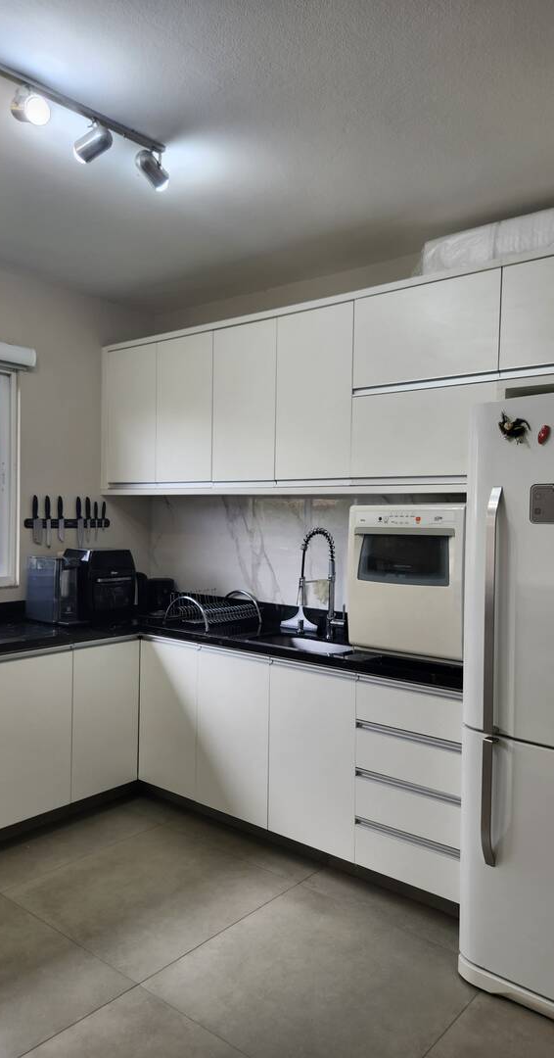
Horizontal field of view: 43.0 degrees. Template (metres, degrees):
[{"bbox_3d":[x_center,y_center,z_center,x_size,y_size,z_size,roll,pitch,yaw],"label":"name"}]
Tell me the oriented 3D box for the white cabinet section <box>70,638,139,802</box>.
[{"bbox_3d":[-1.057,0.936,3.669,0.550,0.733,0.406,2,1,39],"label":"white cabinet section"}]

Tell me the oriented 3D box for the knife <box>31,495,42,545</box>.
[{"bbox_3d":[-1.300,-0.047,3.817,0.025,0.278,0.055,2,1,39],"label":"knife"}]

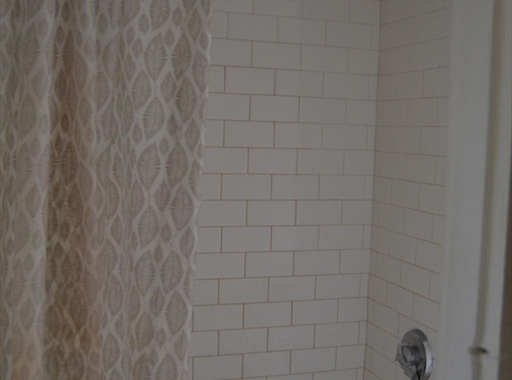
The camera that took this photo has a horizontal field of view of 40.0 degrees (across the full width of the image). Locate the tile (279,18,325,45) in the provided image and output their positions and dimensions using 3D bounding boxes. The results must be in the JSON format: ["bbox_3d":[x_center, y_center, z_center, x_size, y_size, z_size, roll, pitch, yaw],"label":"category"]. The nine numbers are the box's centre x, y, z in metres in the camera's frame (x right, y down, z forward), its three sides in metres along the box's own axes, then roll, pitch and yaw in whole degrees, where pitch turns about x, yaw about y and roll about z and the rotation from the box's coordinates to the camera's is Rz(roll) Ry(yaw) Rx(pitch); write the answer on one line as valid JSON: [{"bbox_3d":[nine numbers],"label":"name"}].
[{"bbox_3d":[0.134,-0.472,2.097,0.152,0.075,0.010,0,5,-18],"label":"tile"}]

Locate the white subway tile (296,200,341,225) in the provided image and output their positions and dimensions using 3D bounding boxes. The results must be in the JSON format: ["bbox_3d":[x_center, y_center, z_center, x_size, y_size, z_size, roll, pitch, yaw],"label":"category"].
[{"bbox_3d":[0.195,0.071,2.177,0.154,0.076,0.008,0,5,-19],"label":"white subway tile"}]

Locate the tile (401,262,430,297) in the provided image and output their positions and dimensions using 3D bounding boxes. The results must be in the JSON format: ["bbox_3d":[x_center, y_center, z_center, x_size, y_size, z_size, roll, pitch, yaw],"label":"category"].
[{"bbox_3d":[0.451,0.250,1.977,0.008,0.076,0.152,0,5,-18],"label":"tile"}]

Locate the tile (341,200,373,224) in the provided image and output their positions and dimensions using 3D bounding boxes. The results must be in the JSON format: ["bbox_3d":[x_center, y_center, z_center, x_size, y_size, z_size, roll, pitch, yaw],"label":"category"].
[{"bbox_3d":[0.315,0.070,2.207,0.103,0.076,0.009,0,5,-18],"label":"tile"}]

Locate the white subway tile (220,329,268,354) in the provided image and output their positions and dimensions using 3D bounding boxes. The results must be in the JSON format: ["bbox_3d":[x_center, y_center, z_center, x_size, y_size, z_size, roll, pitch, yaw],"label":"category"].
[{"bbox_3d":[-0.040,0.452,2.115,0.152,0.075,0.009,0,5,-19],"label":"white subway tile"}]

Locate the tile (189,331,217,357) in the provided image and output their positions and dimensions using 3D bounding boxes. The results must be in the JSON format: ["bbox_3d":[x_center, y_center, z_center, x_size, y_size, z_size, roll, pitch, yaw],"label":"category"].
[{"bbox_3d":[-0.186,0.451,2.065,0.152,0.075,0.009,0,5,-19],"label":"tile"}]

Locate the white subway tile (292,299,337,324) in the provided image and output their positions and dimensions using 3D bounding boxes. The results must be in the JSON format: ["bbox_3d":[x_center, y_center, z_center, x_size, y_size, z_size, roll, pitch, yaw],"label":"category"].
[{"bbox_3d":[0.183,0.382,2.202,0.154,0.076,0.008,0,5,-19],"label":"white subway tile"}]

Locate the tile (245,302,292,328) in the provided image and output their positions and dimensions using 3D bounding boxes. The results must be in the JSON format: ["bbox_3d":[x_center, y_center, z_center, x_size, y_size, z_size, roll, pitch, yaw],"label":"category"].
[{"bbox_3d":[0.037,0.382,2.159,0.152,0.076,0.009,0,5,-18],"label":"tile"}]

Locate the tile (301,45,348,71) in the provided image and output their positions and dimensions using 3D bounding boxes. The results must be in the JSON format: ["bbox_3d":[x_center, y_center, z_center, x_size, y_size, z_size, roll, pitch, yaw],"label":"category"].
[{"bbox_3d":[0.209,-0.395,2.137,0.154,0.076,0.008,0,5,-19],"label":"tile"}]

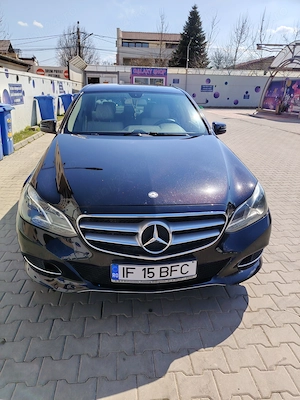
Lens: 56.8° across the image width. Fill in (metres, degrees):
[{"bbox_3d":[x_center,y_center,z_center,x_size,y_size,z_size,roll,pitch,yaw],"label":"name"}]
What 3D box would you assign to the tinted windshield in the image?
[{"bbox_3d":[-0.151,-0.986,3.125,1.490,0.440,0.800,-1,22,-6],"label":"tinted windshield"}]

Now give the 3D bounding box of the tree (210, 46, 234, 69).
[{"bbox_3d":[10.323,-17.877,39.484,3.400,6.500,3.400,-1,22,-6],"label":"tree"}]

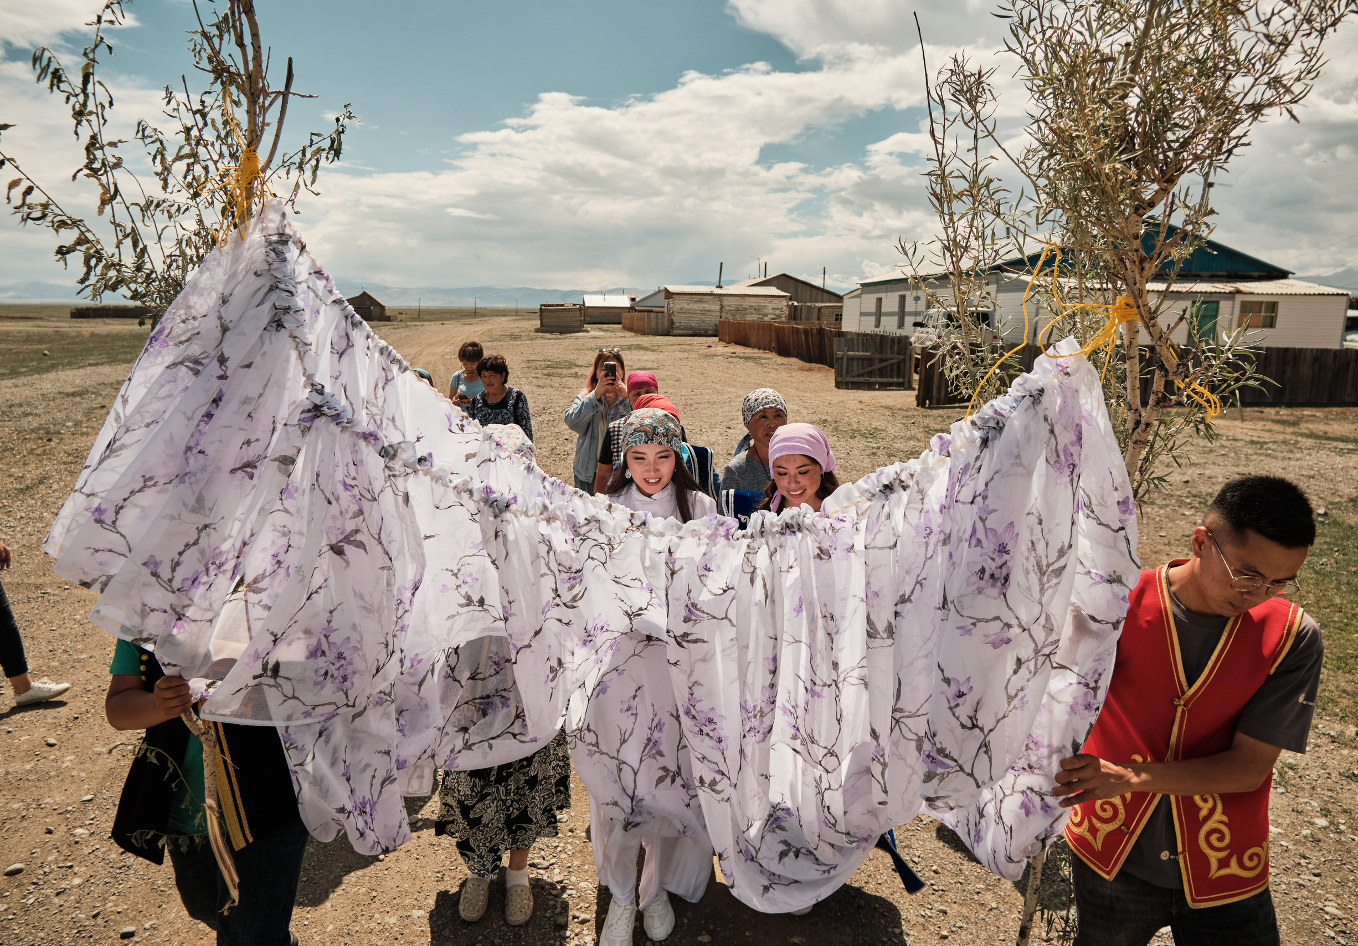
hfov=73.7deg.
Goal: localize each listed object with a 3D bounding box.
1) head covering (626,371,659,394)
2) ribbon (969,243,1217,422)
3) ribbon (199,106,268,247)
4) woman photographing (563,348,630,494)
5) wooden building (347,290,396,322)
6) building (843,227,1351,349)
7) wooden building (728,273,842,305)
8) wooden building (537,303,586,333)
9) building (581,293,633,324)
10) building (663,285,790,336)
[{"bbox_3d":[-0.206,-0.495,5.100,0.170,0.180,0.210,0,10,-2],"label":"head covering"},{"bbox_3d":[0.811,-0.279,1.780,0.440,0.320,0.220,5,11,24],"label":"ribbon"},{"bbox_3d":[-0.945,-0.630,1.920,0.140,0.270,0.120,-4,11,-25],"label":"ribbon"},{"bbox_3d":[-0.560,-0.002,6.198,0.470,1.650,0.450,-1,10,-11],"label":"woman photographing"},{"bbox_3d":[-43.237,-23.006,124.624,6.260,4.200,6.300,-2,11,-15],"label":"wooden building"},{"bbox_3d":[13.832,-6.548,33.978,9.700,4.900,18.500,0,10,-5],"label":"building"},{"bbox_3d":[7.705,-14.725,78.559,9.751,5.200,10.000,-1,10,-9],"label":"wooden building"},{"bbox_3d":[-10.027,-13.256,77.314,4.063,2.400,3.500,-1,10,-7],"label":"wooden building"},{"bbox_3d":[-9.904,-22.244,123.086,5.773,3.900,4.800,-1,10,-9],"label":"building"},{"bbox_3d":[3.667,-12.690,71.114,9.352,3.750,4.300,-1,10,-8],"label":"building"}]

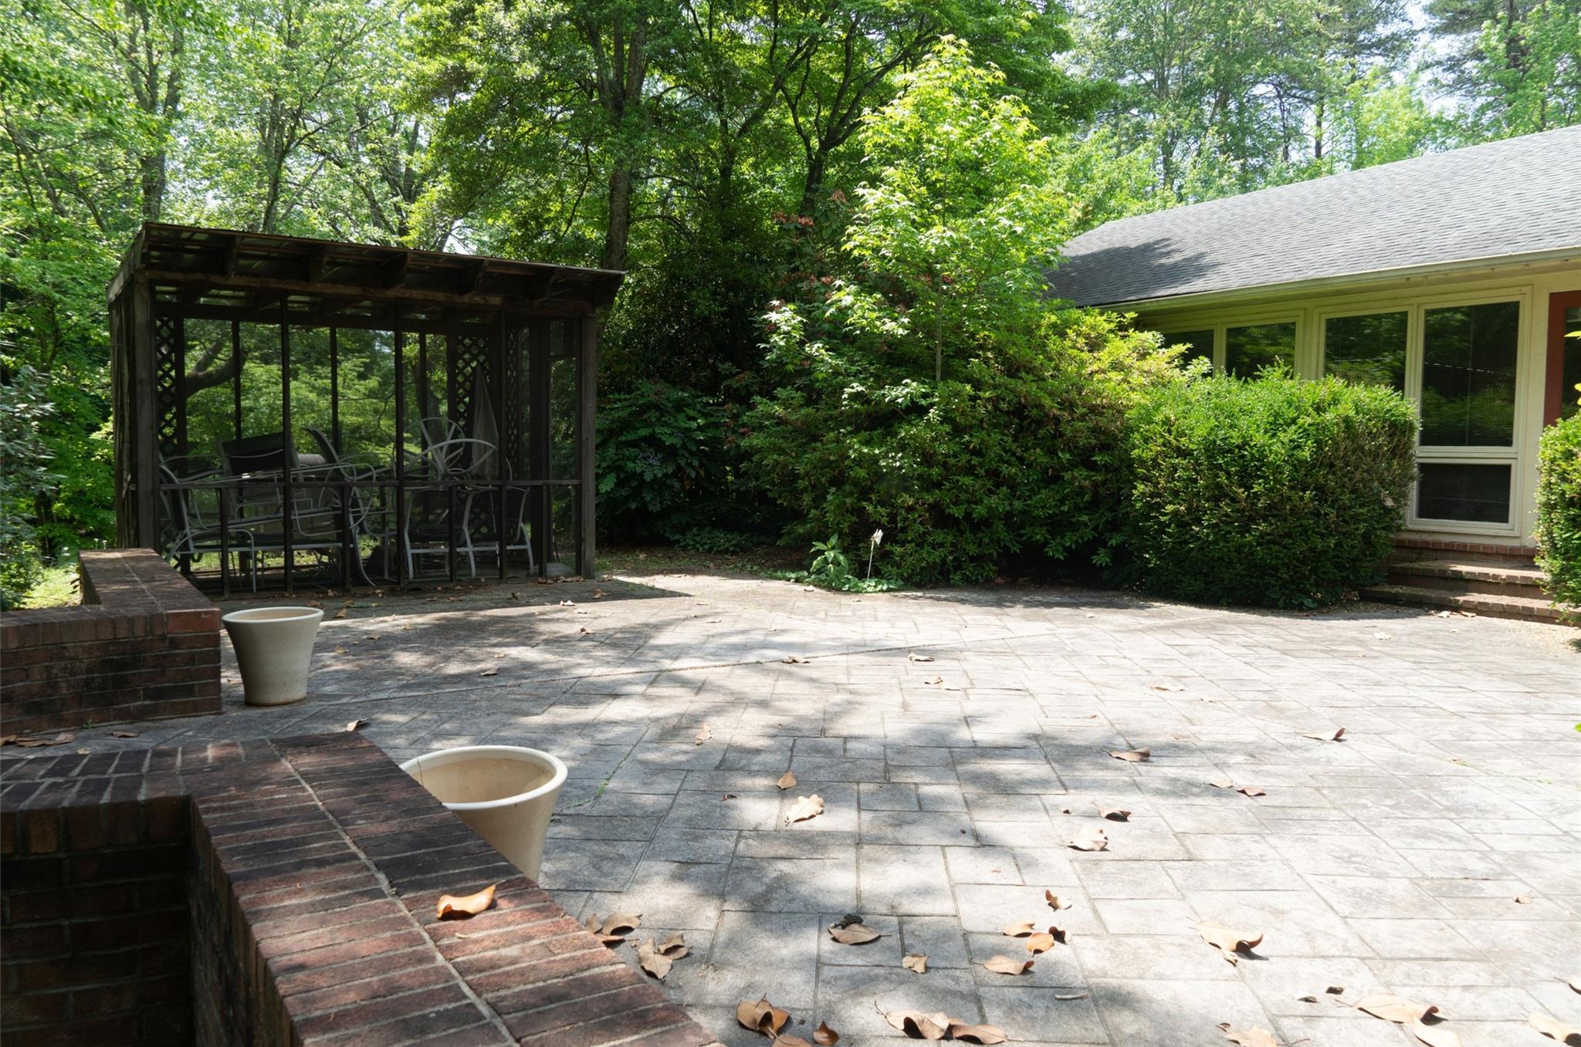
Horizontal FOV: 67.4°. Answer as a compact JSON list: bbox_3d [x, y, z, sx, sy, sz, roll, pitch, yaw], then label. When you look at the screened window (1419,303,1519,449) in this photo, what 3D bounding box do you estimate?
[{"bbox_3d":[5.608,-1.217,9.815,0.060,1.172,0.759,-2,4,-36],"label":"screened window"}]

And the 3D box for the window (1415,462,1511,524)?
[{"bbox_3d":[5.601,-0.252,9.869,0.060,0.483,0.751,-2,4,-36],"label":"window"}]

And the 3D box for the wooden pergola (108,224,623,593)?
[{"bbox_3d":[-3.650,-0.810,10.000,3.400,2.540,3.250,-3,5,-33],"label":"wooden pergola"}]

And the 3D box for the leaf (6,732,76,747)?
[{"bbox_3d":[-2.867,0.829,4.536,0.242,0.035,0.100,0,4,-8],"label":"leaf"}]

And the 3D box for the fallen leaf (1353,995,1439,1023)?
[{"bbox_3d":[1.239,0.993,2.425,0.152,0.035,0.070,1,4,18],"label":"fallen leaf"}]

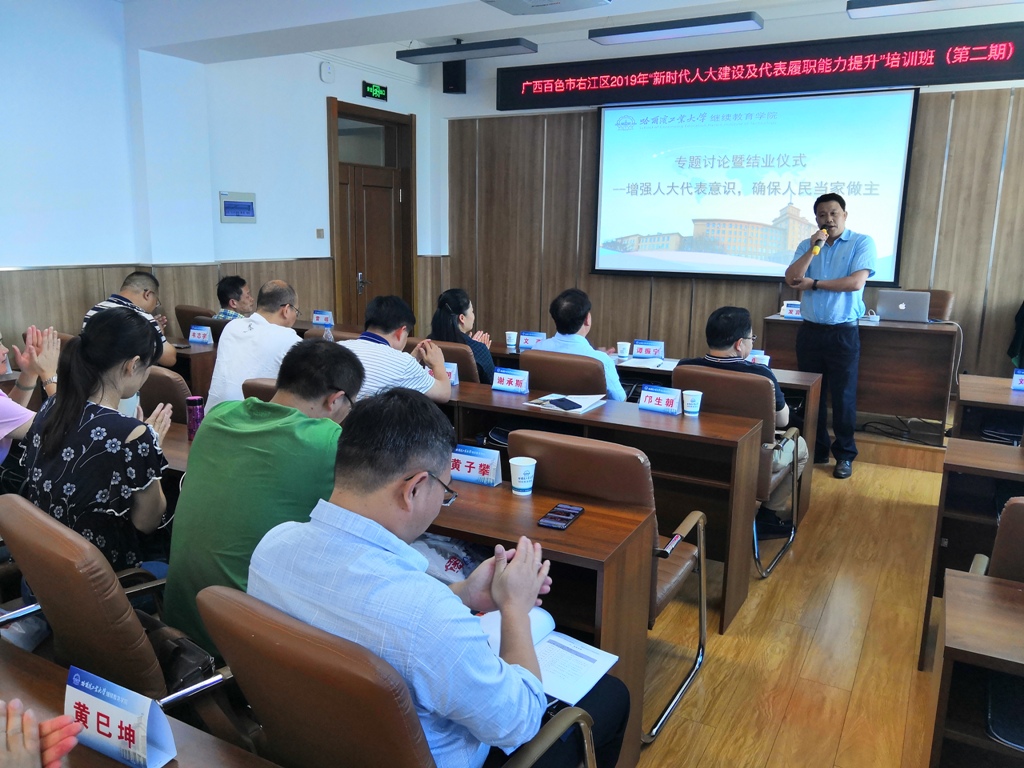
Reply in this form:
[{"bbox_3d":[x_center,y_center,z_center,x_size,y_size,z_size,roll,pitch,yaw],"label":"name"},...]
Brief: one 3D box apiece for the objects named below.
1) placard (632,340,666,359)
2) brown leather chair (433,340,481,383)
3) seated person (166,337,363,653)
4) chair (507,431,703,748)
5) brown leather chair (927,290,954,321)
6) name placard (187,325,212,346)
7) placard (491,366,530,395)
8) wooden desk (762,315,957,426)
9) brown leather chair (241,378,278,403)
[{"bbox_3d":[0.799,-0.196,4.653,0.175,0.104,0.060,5,12,20],"label":"placard"},{"bbox_3d":[-0.235,0.184,4.377,0.566,0.914,0.646,7,13,27],"label":"brown leather chair"},{"bbox_3d":[-0.558,0.488,2.022,0.520,1.240,0.740,10,14,38],"label":"seated person"},{"bbox_3d":[0.323,0.541,2.637,0.566,0.914,0.646,7,13,27],"label":"chair"},{"bbox_3d":[2.963,-0.213,5.966,0.550,0.920,0.620,12,15,43],"label":"brown leather chair"},{"bbox_3d":[-1.928,-0.307,4.965,0.175,0.103,0.060,5,12,20],"label":"name placard"},{"bbox_3d":[-0.004,-0.016,3.669,0.180,0.103,0.060,8,13,32],"label":"placard"},{"bbox_3d":[2.344,-0.069,5.439,1.142,0.725,0.646,7,13,27],"label":"wooden desk"},{"bbox_3d":[-0.676,0.397,3.281,0.566,0.914,0.646,7,13,27],"label":"brown leather chair"}]

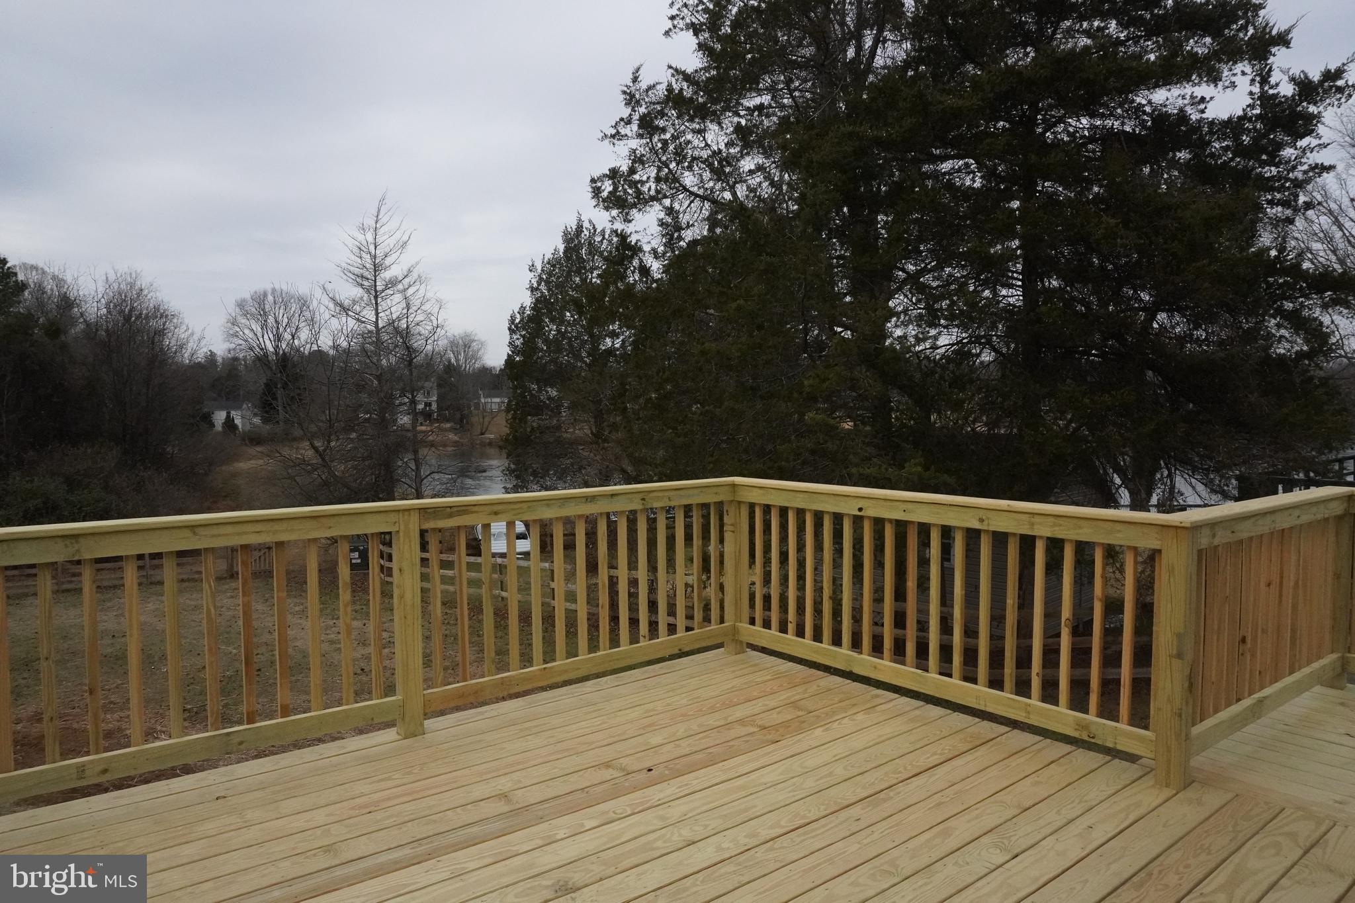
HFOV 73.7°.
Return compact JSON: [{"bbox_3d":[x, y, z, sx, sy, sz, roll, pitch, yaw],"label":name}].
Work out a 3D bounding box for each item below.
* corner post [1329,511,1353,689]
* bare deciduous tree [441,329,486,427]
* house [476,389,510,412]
[{"bbox_3d":[3.077,0.655,4.211,0.089,0.890,0.089,-2,4,-40],"label":"corner post"},{"bbox_3d":[-42.611,-14.562,180.000,9.000,19.400,9.000,-1,3,-11],"label":"bare deciduous tree"},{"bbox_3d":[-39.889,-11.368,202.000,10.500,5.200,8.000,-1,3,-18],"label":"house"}]

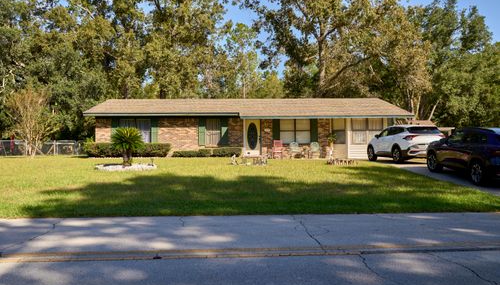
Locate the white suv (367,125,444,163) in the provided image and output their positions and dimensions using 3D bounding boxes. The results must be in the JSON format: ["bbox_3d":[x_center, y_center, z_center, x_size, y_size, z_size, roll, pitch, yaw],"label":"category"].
[{"bbox_3d":[7.220,0.070,18.400,1.870,1.670,4.660,0,0,-5],"label":"white suv"}]

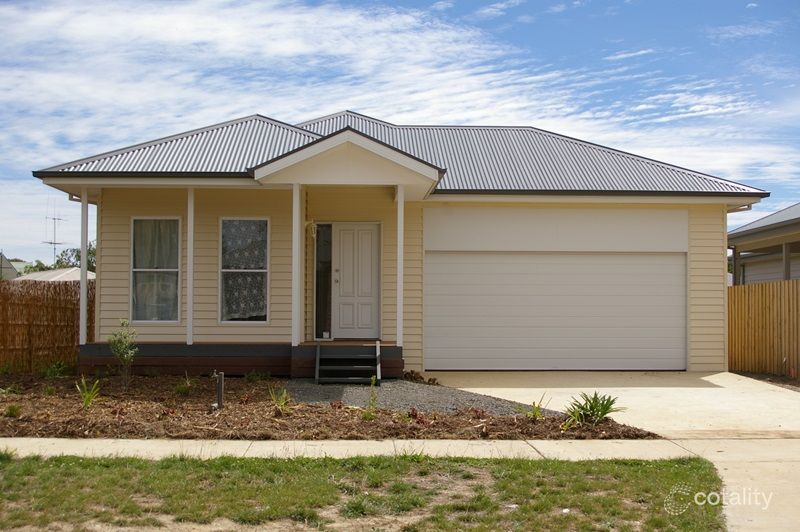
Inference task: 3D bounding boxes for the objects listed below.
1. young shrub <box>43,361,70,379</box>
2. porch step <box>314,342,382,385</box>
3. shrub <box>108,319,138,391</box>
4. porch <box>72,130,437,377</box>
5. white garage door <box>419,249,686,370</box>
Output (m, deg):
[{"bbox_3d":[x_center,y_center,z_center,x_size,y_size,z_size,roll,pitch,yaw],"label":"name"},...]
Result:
[{"bbox_3d":[-5.467,1.646,16.995,0.430,0.279,0.430,0,-2,-2],"label":"young shrub"},{"bbox_3d":[-0.769,1.486,16.199,0.990,0.590,0.750,0,-2,-2],"label":"porch step"},{"bbox_3d":[-3.940,1.259,15.216,0.428,1.020,0.428,0,-2,-2],"label":"shrub"},{"bbox_3d":[-2.375,-0.137,17.574,5.800,3.880,2.420,0,-2,-2],"label":"porch"},{"bbox_3d":[2.775,0.829,19.045,4.700,2.090,0.120,0,-2,-2],"label":"white garage door"}]

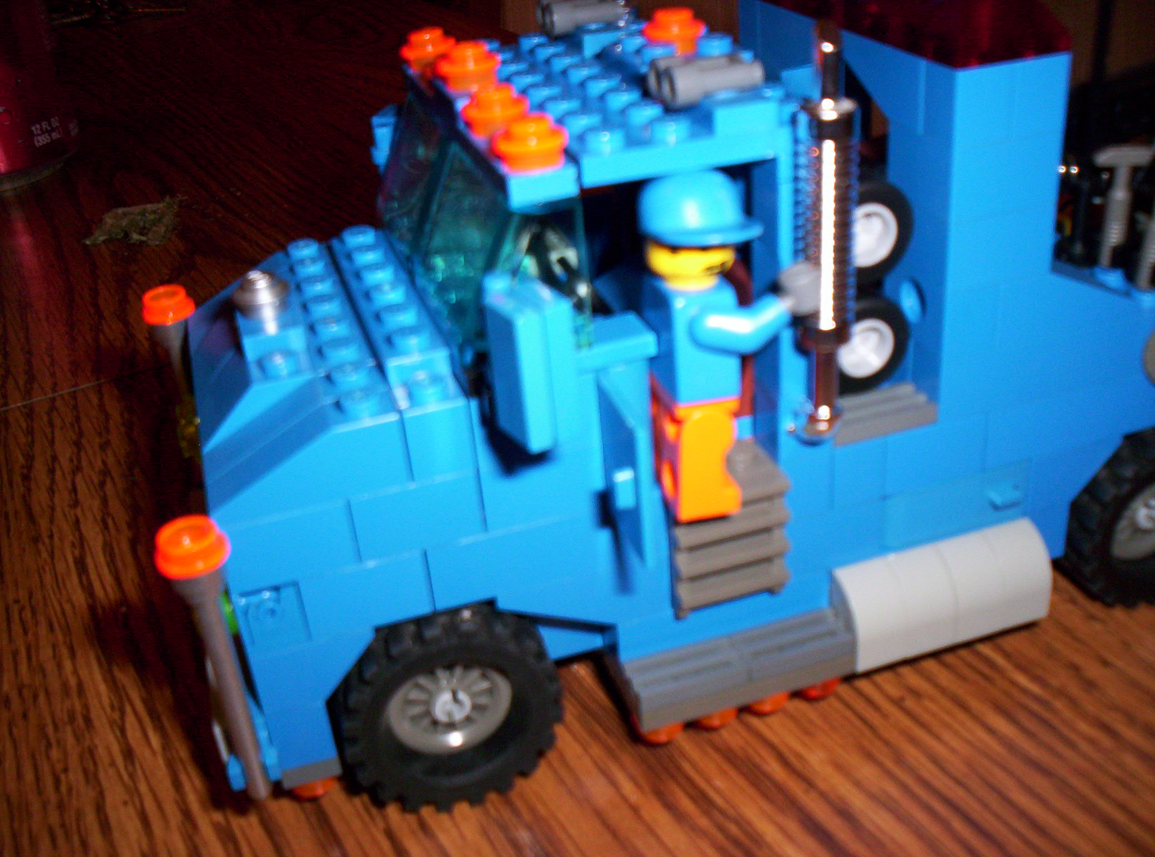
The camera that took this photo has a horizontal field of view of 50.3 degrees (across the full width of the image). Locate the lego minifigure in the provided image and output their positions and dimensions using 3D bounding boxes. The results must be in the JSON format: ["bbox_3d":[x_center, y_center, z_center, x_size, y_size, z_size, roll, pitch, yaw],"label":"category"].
[{"bbox_3d":[0.019,-0.012,0.155,0.021,0.042,0.022,-10,30,-7],"label":"lego minifigure"}]

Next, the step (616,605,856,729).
[{"bbox_3d":[0.023,0.033,0.172,0.032,0.006,0.008,-13,30,-13],"label":"step"}]

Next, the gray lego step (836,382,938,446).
[{"bbox_3d":[0.041,-0.002,0.170,0.016,0.003,0.008,-13,30,-13],"label":"gray lego step"}]

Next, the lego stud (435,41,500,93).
[{"bbox_3d":[-0.014,-0.047,0.160,0.008,0.005,0.008,-13,30,-13],"label":"lego stud"}]

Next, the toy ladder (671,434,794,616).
[{"bbox_3d":[0.019,0.013,0.168,0.016,0.021,0.011,-13,30,-13],"label":"toy ladder"}]

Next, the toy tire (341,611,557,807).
[{"bbox_3d":[-0.017,0.036,0.166,0.030,0.030,0.014,-13,30,-13],"label":"toy tire"}]

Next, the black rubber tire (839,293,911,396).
[{"bbox_3d":[0.039,-0.012,0.171,0.014,0.014,0.005,-13,30,-13],"label":"black rubber tire"}]

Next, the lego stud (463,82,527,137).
[{"bbox_3d":[-0.010,-0.039,0.151,0.008,0.005,0.008,-4,29,3],"label":"lego stud"}]

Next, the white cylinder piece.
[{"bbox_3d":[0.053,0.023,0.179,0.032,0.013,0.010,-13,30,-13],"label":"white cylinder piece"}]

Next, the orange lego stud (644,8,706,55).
[{"bbox_3d":[0.013,-0.053,0.166,0.008,0.005,0.008,-4,29,2],"label":"orange lego stud"}]

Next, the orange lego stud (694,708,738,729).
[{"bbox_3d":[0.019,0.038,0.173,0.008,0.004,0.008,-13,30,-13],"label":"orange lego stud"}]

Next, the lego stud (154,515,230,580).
[{"bbox_3d":[-0.044,0.013,0.139,0.008,0.005,0.008,-13,30,-13],"label":"lego stud"}]

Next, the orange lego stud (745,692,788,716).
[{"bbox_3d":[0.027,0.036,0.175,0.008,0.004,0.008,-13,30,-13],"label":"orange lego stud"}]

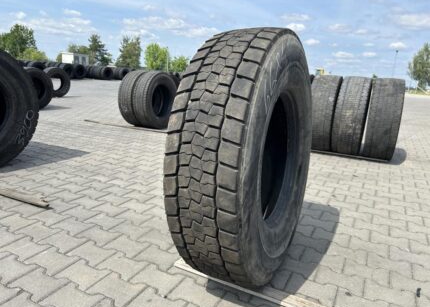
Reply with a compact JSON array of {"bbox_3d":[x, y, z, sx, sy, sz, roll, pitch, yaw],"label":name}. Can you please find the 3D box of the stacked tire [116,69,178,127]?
[{"bbox_3d":[-1.185,-0.967,5.857,0.600,1.010,1.010,9,14,24],"label":"stacked tire"}]

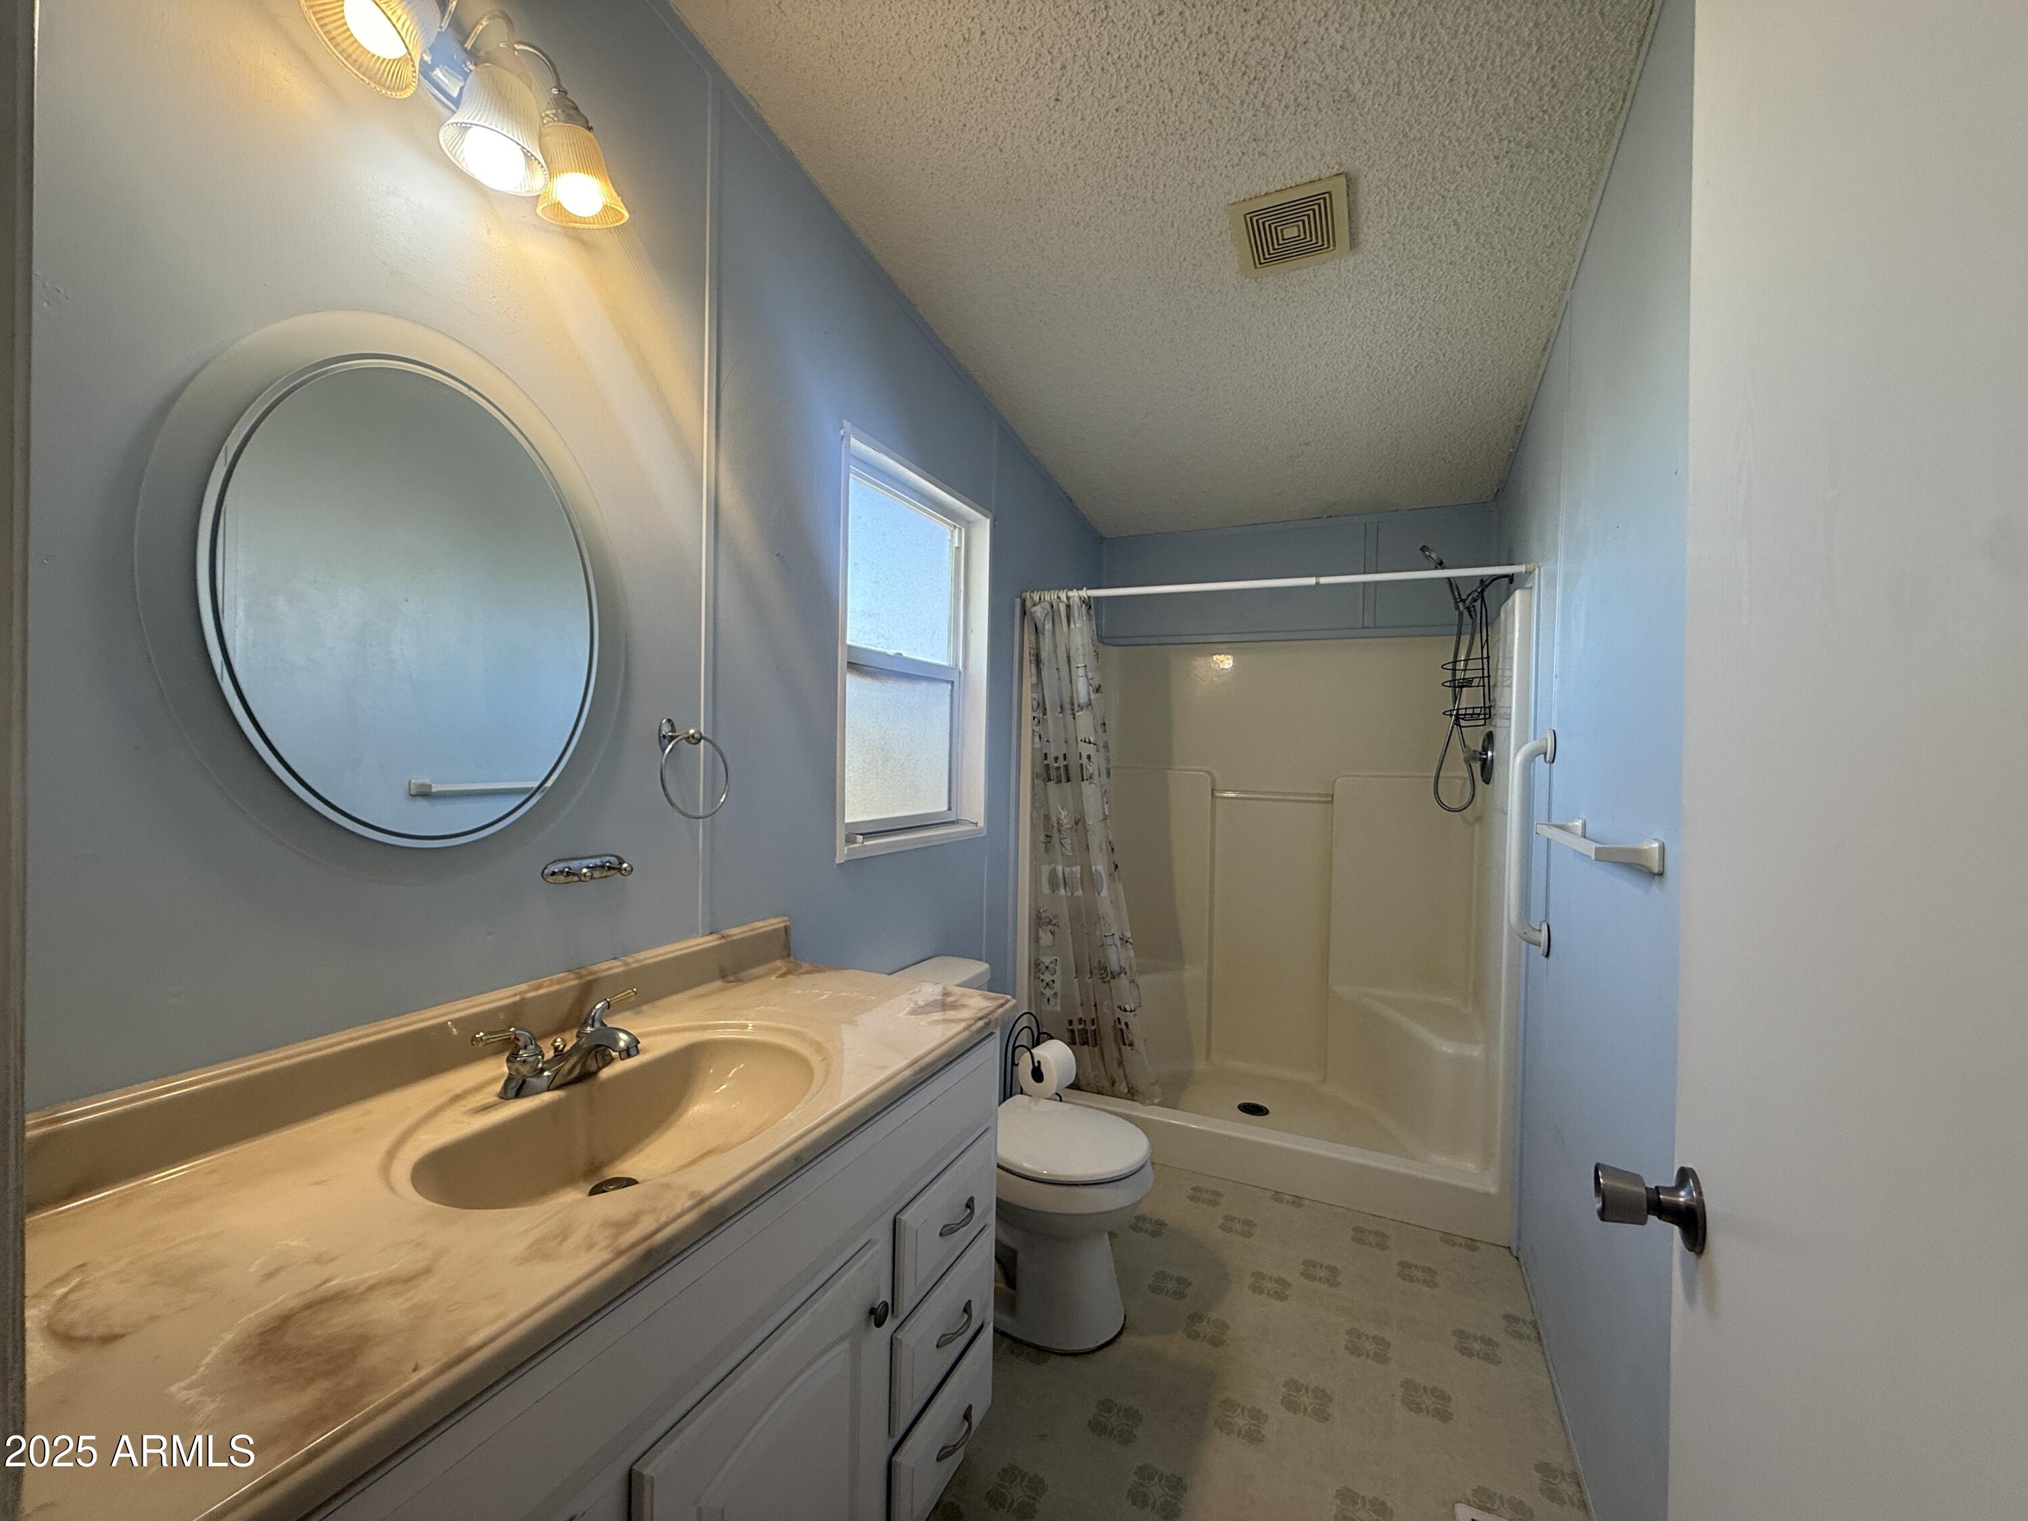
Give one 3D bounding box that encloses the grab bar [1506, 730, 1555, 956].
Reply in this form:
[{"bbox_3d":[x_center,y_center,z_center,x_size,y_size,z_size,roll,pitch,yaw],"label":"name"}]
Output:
[{"bbox_3d":[1.228,0.192,1.950,0.076,0.530,0.080,2,1,24],"label":"grab bar"}]

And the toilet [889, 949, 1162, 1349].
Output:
[{"bbox_3d":[-0.007,0.922,1.959,0.707,0.715,0.460,2,1,24],"label":"toilet"}]

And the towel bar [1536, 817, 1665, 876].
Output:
[{"bbox_3d":[0.984,0.137,1.410,0.080,0.052,0.530,2,1,24],"label":"towel bar"}]

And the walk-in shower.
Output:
[{"bbox_3d":[0.866,0.379,2.914,1.501,1.814,0.904,2,1,24],"label":"walk-in shower"}]

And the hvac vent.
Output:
[{"bbox_3d":[0.610,-1.170,1.800,0.232,0.025,0.232,2,-7,24],"label":"hvac vent"}]

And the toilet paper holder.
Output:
[{"bbox_3d":[0.062,0.981,2.192,0.140,0.595,0.160,2,1,36],"label":"toilet paper holder"}]

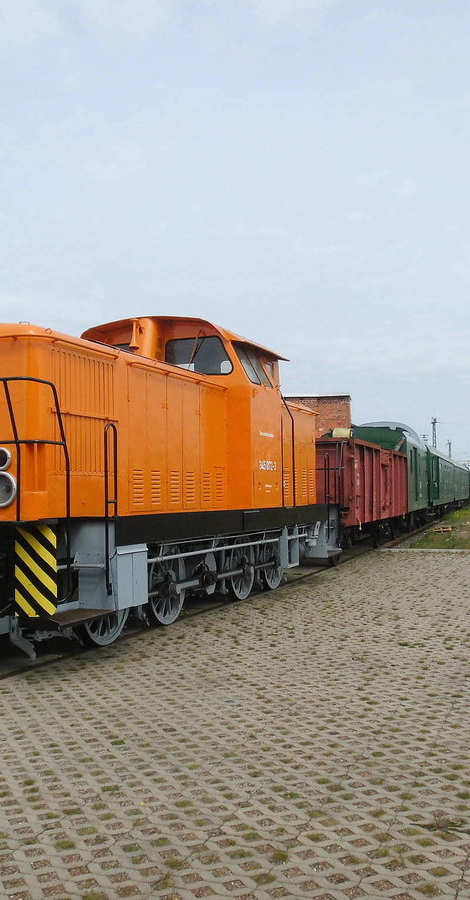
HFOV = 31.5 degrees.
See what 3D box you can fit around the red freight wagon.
[{"bbox_3d":[2.497,1.304,21.817,2.800,2.870,10.000,-2,-3,19],"label":"red freight wagon"}]

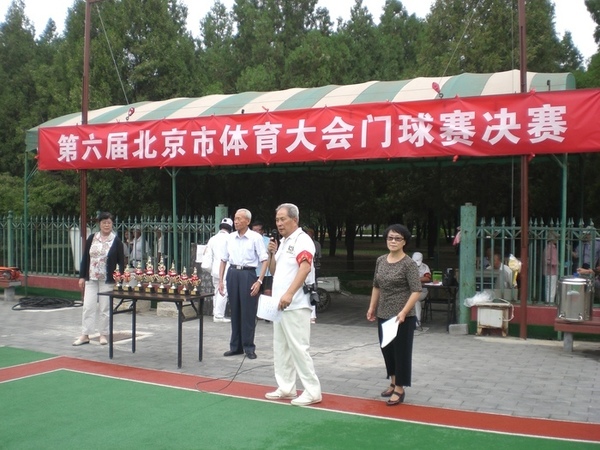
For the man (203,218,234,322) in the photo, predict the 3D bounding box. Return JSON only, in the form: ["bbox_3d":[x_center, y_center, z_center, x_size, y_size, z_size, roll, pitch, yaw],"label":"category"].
[{"bbox_3d":[-1.271,0.713,10.400,0.560,1.621,0.450,0,0,12],"label":"man"}]

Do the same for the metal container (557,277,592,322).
[{"bbox_3d":[3.321,0.897,7.924,0.420,0.480,0.410,1,2,27],"label":"metal container"}]

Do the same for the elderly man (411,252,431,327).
[{"bbox_3d":[1.835,1.007,10.200,0.560,1.161,0.700,1,0,30],"label":"elderly man"}]

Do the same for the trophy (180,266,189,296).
[{"bbox_3d":[-1.261,0.610,7.214,0.130,0.304,0.085,1,2,27],"label":"trophy"}]

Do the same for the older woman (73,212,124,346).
[{"bbox_3d":[-2.508,0.669,8.200,0.600,1.649,0.360,0,0,-7],"label":"older woman"}]

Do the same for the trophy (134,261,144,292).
[{"bbox_3d":[-1.840,0.593,7.549,0.135,0.353,0.090,0,0,27],"label":"trophy"}]

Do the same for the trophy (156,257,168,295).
[{"bbox_3d":[-1.558,0.561,7.458,0.155,0.420,0.100,0,0,27],"label":"trophy"}]

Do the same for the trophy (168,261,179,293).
[{"bbox_3d":[-1.405,0.578,7.302,0.145,0.363,0.095,1,2,27],"label":"trophy"}]

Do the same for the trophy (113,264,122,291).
[{"bbox_3d":[-2.072,0.600,7.519,0.130,0.303,0.085,1,2,27],"label":"trophy"}]

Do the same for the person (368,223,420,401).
[{"bbox_3d":[0.838,0.760,5.801,0.500,1.570,0.340,1,1,22],"label":"person"}]

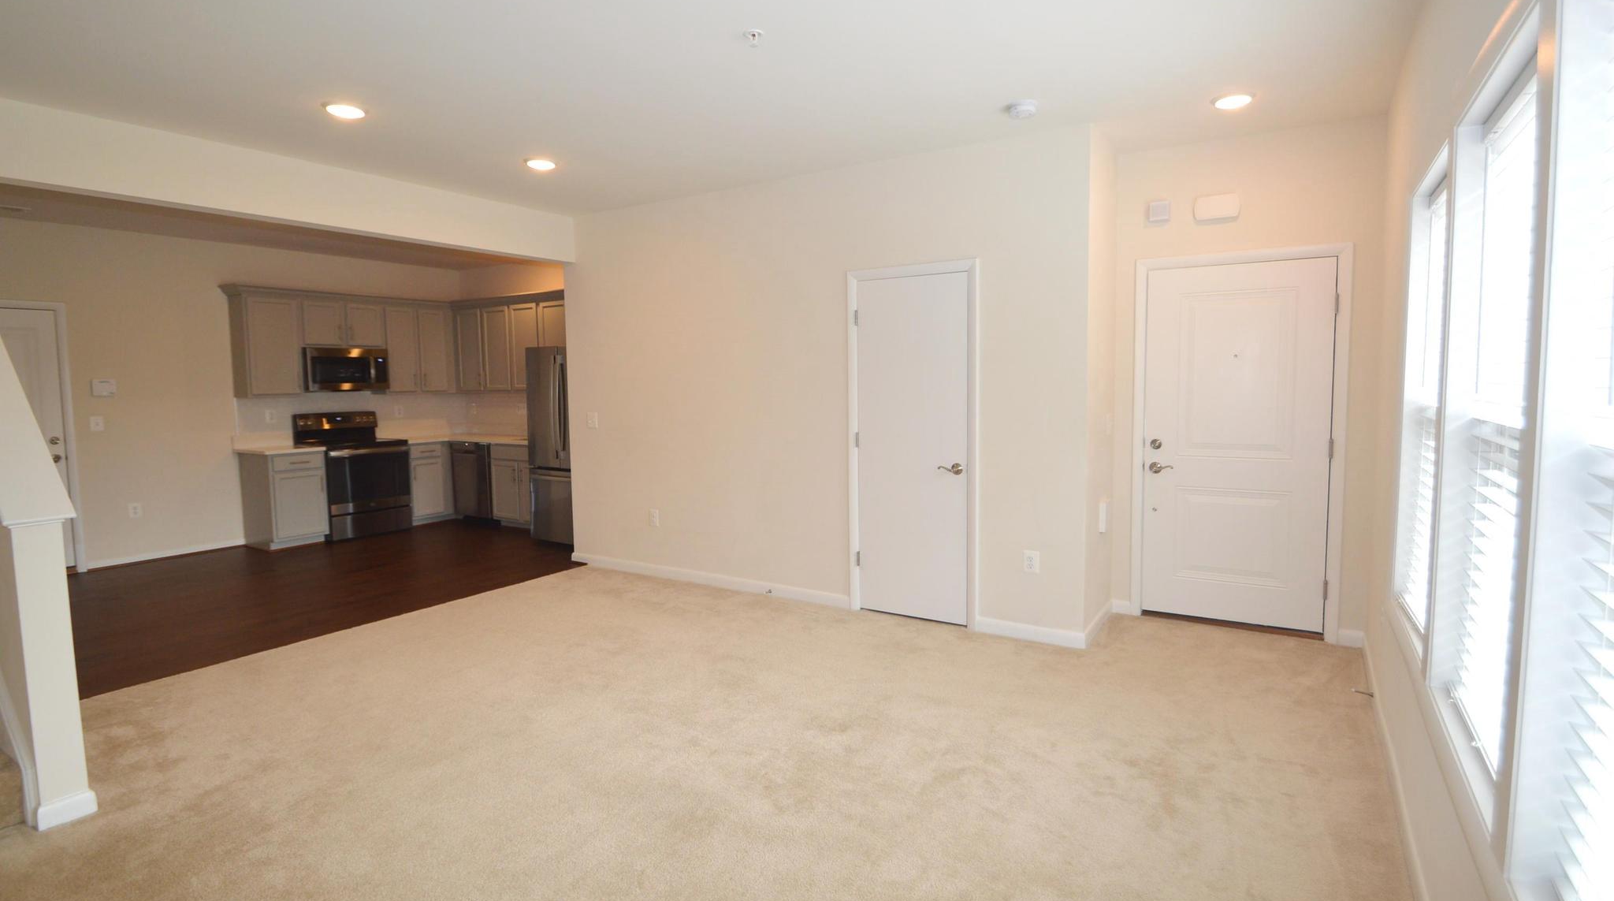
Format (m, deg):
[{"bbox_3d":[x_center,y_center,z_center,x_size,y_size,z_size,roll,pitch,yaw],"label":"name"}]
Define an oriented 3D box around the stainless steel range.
[{"bbox_3d":[-4.623,0.253,7.338,0.687,1.212,0.773,2,6,32],"label":"stainless steel range"}]

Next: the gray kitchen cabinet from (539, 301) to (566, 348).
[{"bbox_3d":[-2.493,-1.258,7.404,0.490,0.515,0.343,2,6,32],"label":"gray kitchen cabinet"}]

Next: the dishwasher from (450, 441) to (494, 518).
[{"bbox_3d":[-3.444,0.328,7.991,0.616,0.838,0.606,2,6,32],"label":"dishwasher"}]

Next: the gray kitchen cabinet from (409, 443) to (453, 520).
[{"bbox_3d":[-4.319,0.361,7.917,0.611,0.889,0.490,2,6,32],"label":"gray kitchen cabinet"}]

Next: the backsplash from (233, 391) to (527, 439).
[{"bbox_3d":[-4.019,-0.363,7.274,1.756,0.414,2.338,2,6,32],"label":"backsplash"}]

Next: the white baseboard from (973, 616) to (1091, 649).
[{"bbox_3d":[1.233,1.019,4.009,0.616,0.086,0.018,2,6,32],"label":"white baseboard"}]

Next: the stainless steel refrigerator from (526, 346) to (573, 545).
[{"bbox_3d":[-1.999,-0.046,6.839,0.909,1.818,0.869,2,6,32],"label":"stainless steel refrigerator"}]

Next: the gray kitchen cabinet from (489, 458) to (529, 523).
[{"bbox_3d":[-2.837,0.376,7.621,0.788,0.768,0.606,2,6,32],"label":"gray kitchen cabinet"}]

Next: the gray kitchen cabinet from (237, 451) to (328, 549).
[{"bbox_3d":[-4.995,0.457,6.852,0.611,0.899,0.485,2,6,32],"label":"gray kitchen cabinet"}]

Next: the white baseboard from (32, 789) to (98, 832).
[{"bbox_3d":[-2.502,1.210,2.424,0.022,0.081,0.144,2,6,32],"label":"white baseboard"}]

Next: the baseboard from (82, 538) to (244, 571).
[{"bbox_3d":[-5.668,0.923,6.373,0.018,0.071,1.116,2,6,32],"label":"baseboard"}]

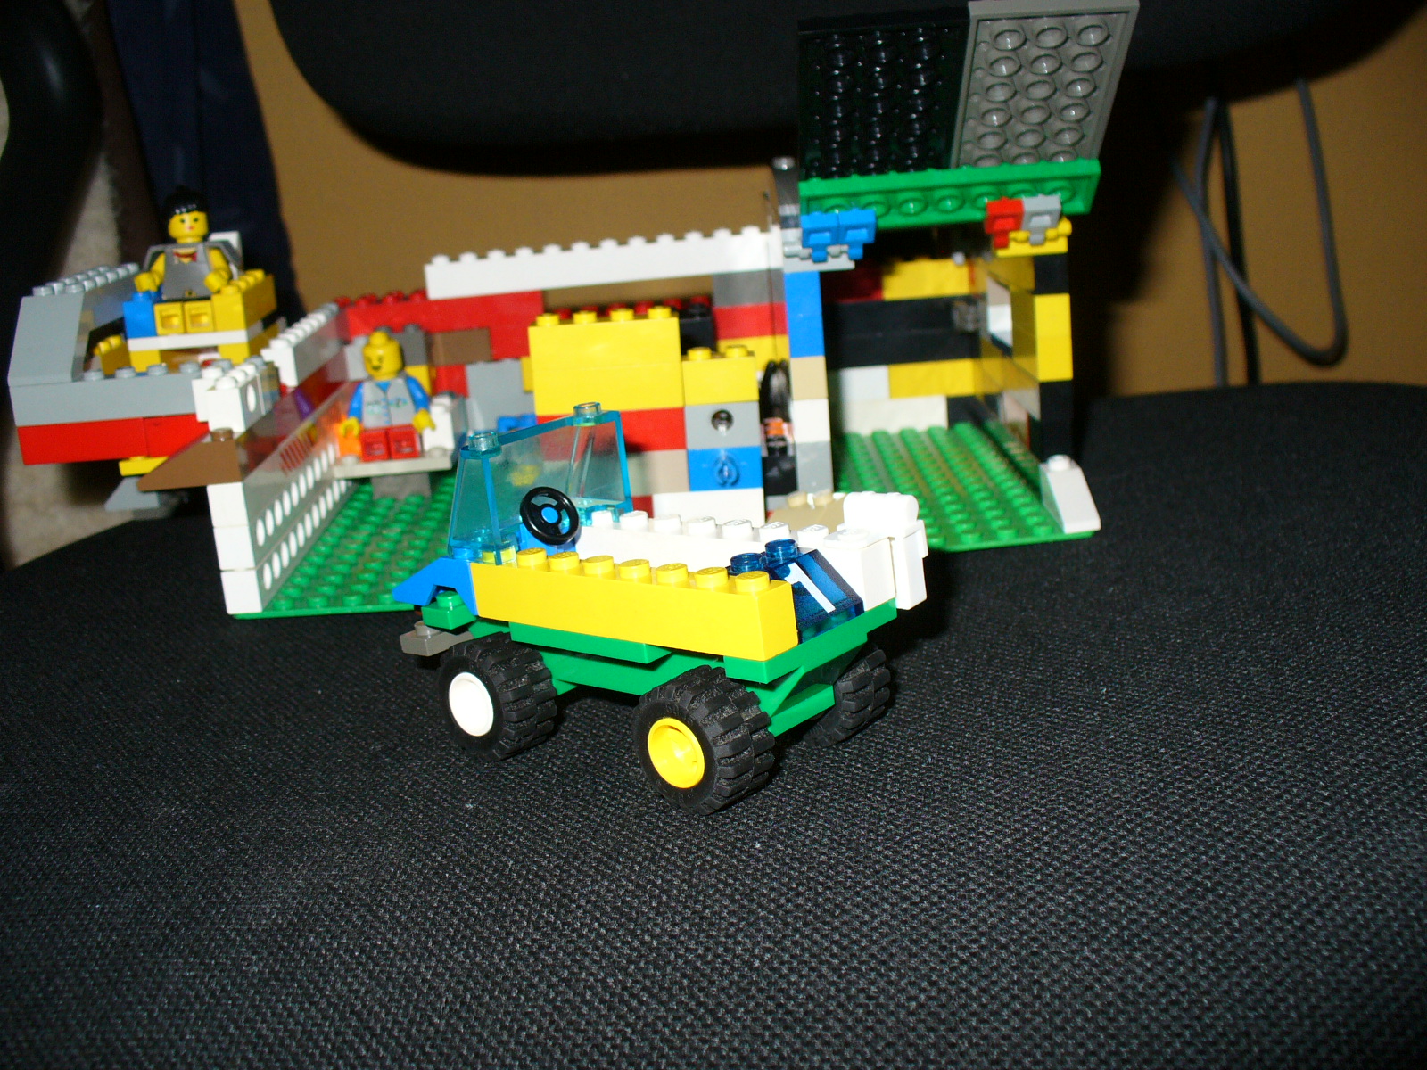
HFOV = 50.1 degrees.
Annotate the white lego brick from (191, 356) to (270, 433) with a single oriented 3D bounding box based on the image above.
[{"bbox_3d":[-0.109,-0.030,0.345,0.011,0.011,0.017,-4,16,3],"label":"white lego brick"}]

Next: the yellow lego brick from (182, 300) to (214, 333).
[{"bbox_3d":[-0.136,-0.059,0.409,0.008,0.009,0.012,-4,15,0],"label":"yellow lego brick"}]

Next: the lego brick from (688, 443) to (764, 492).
[{"bbox_3d":[0.003,-0.016,0.338,0.016,0.010,0.008,-4,15,0],"label":"lego brick"}]

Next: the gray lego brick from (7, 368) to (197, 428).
[{"bbox_3d":[-0.137,-0.034,0.367,0.062,0.011,0.008,-4,17,0],"label":"gray lego brick"}]

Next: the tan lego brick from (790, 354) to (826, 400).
[{"bbox_3d":[0.021,-0.036,0.338,0.008,0.011,0.010,-4,16,0],"label":"tan lego brick"}]

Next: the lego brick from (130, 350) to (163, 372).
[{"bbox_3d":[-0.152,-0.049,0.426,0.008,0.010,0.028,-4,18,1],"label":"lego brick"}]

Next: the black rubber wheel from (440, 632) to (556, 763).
[{"bbox_3d":[-0.038,0.028,0.269,0.021,0.021,0.012,5,18,42],"label":"black rubber wheel"}]

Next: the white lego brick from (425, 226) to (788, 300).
[{"bbox_3d":[-0.025,-0.078,0.431,0.111,0.011,0.008,-5,17,0],"label":"white lego brick"}]

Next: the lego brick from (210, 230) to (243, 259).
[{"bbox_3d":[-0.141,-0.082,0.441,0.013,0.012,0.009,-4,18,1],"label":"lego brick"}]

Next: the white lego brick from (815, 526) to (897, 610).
[{"bbox_3d":[0.022,0.006,0.236,0.008,0.011,0.008,5,18,43],"label":"white lego brick"}]

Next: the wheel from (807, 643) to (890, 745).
[{"bbox_3d":[0.019,0.024,0.252,0.021,0.021,0.012,5,18,42],"label":"wheel"}]

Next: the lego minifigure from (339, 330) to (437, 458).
[{"bbox_3d":[-0.090,-0.039,0.421,0.024,0.032,0.017,-4,17,0],"label":"lego minifigure"}]

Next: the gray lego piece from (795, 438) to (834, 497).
[{"bbox_3d":[0.024,-0.014,0.356,0.008,0.019,0.009,-5,15,1],"label":"gray lego piece"}]

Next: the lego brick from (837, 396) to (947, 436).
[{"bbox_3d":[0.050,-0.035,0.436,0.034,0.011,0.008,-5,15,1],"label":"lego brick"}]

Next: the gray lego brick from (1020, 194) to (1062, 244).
[{"bbox_3d":[0.073,-0.070,0.340,0.008,0.006,0.011,-7,-17,0],"label":"gray lego brick"}]

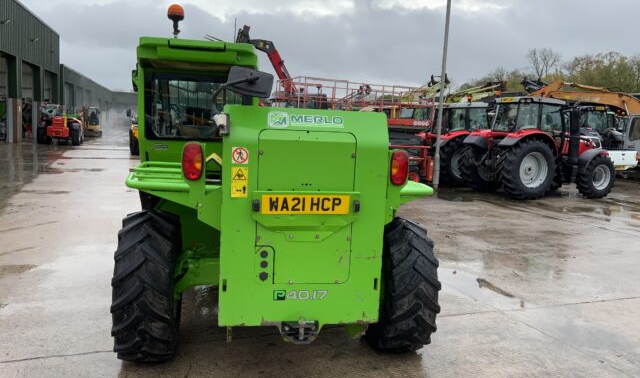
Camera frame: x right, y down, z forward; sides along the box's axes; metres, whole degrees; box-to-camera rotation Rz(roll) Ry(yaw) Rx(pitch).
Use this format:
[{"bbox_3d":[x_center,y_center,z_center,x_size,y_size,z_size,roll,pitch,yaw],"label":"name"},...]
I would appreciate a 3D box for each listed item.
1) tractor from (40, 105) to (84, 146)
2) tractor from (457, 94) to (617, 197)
[{"bbox_3d":[-15.657,-3.937,32.476,2.250,2.320,4.900,0,7,-20],"label":"tractor"},{"bbox_3d":[6.834,-1.267,16.617,4.550,2.880,2.300,0,7,-19],"label":"tractor"}]

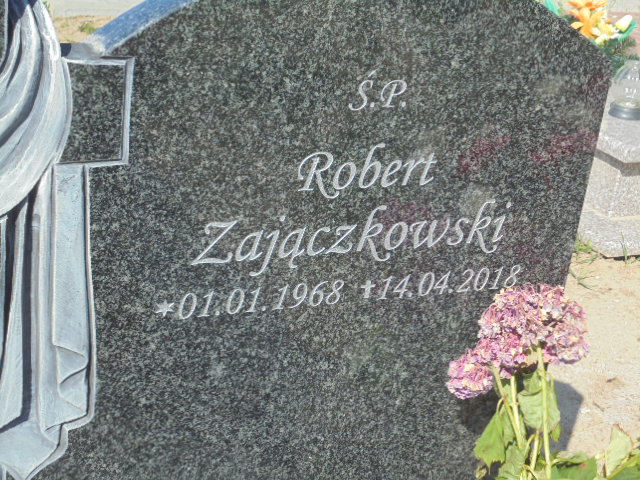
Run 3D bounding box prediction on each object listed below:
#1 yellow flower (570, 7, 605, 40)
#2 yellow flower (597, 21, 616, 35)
[{"bbox_3d":[0.669,-0.542,2.950,0.090,0.080,0.065,13,24,10],"label":"yellow flower"},{"bbox_3d":[0.714,-0.530,2.950,0.050,0.038,0.045,13,24,11],"label":"yellow flower"}]

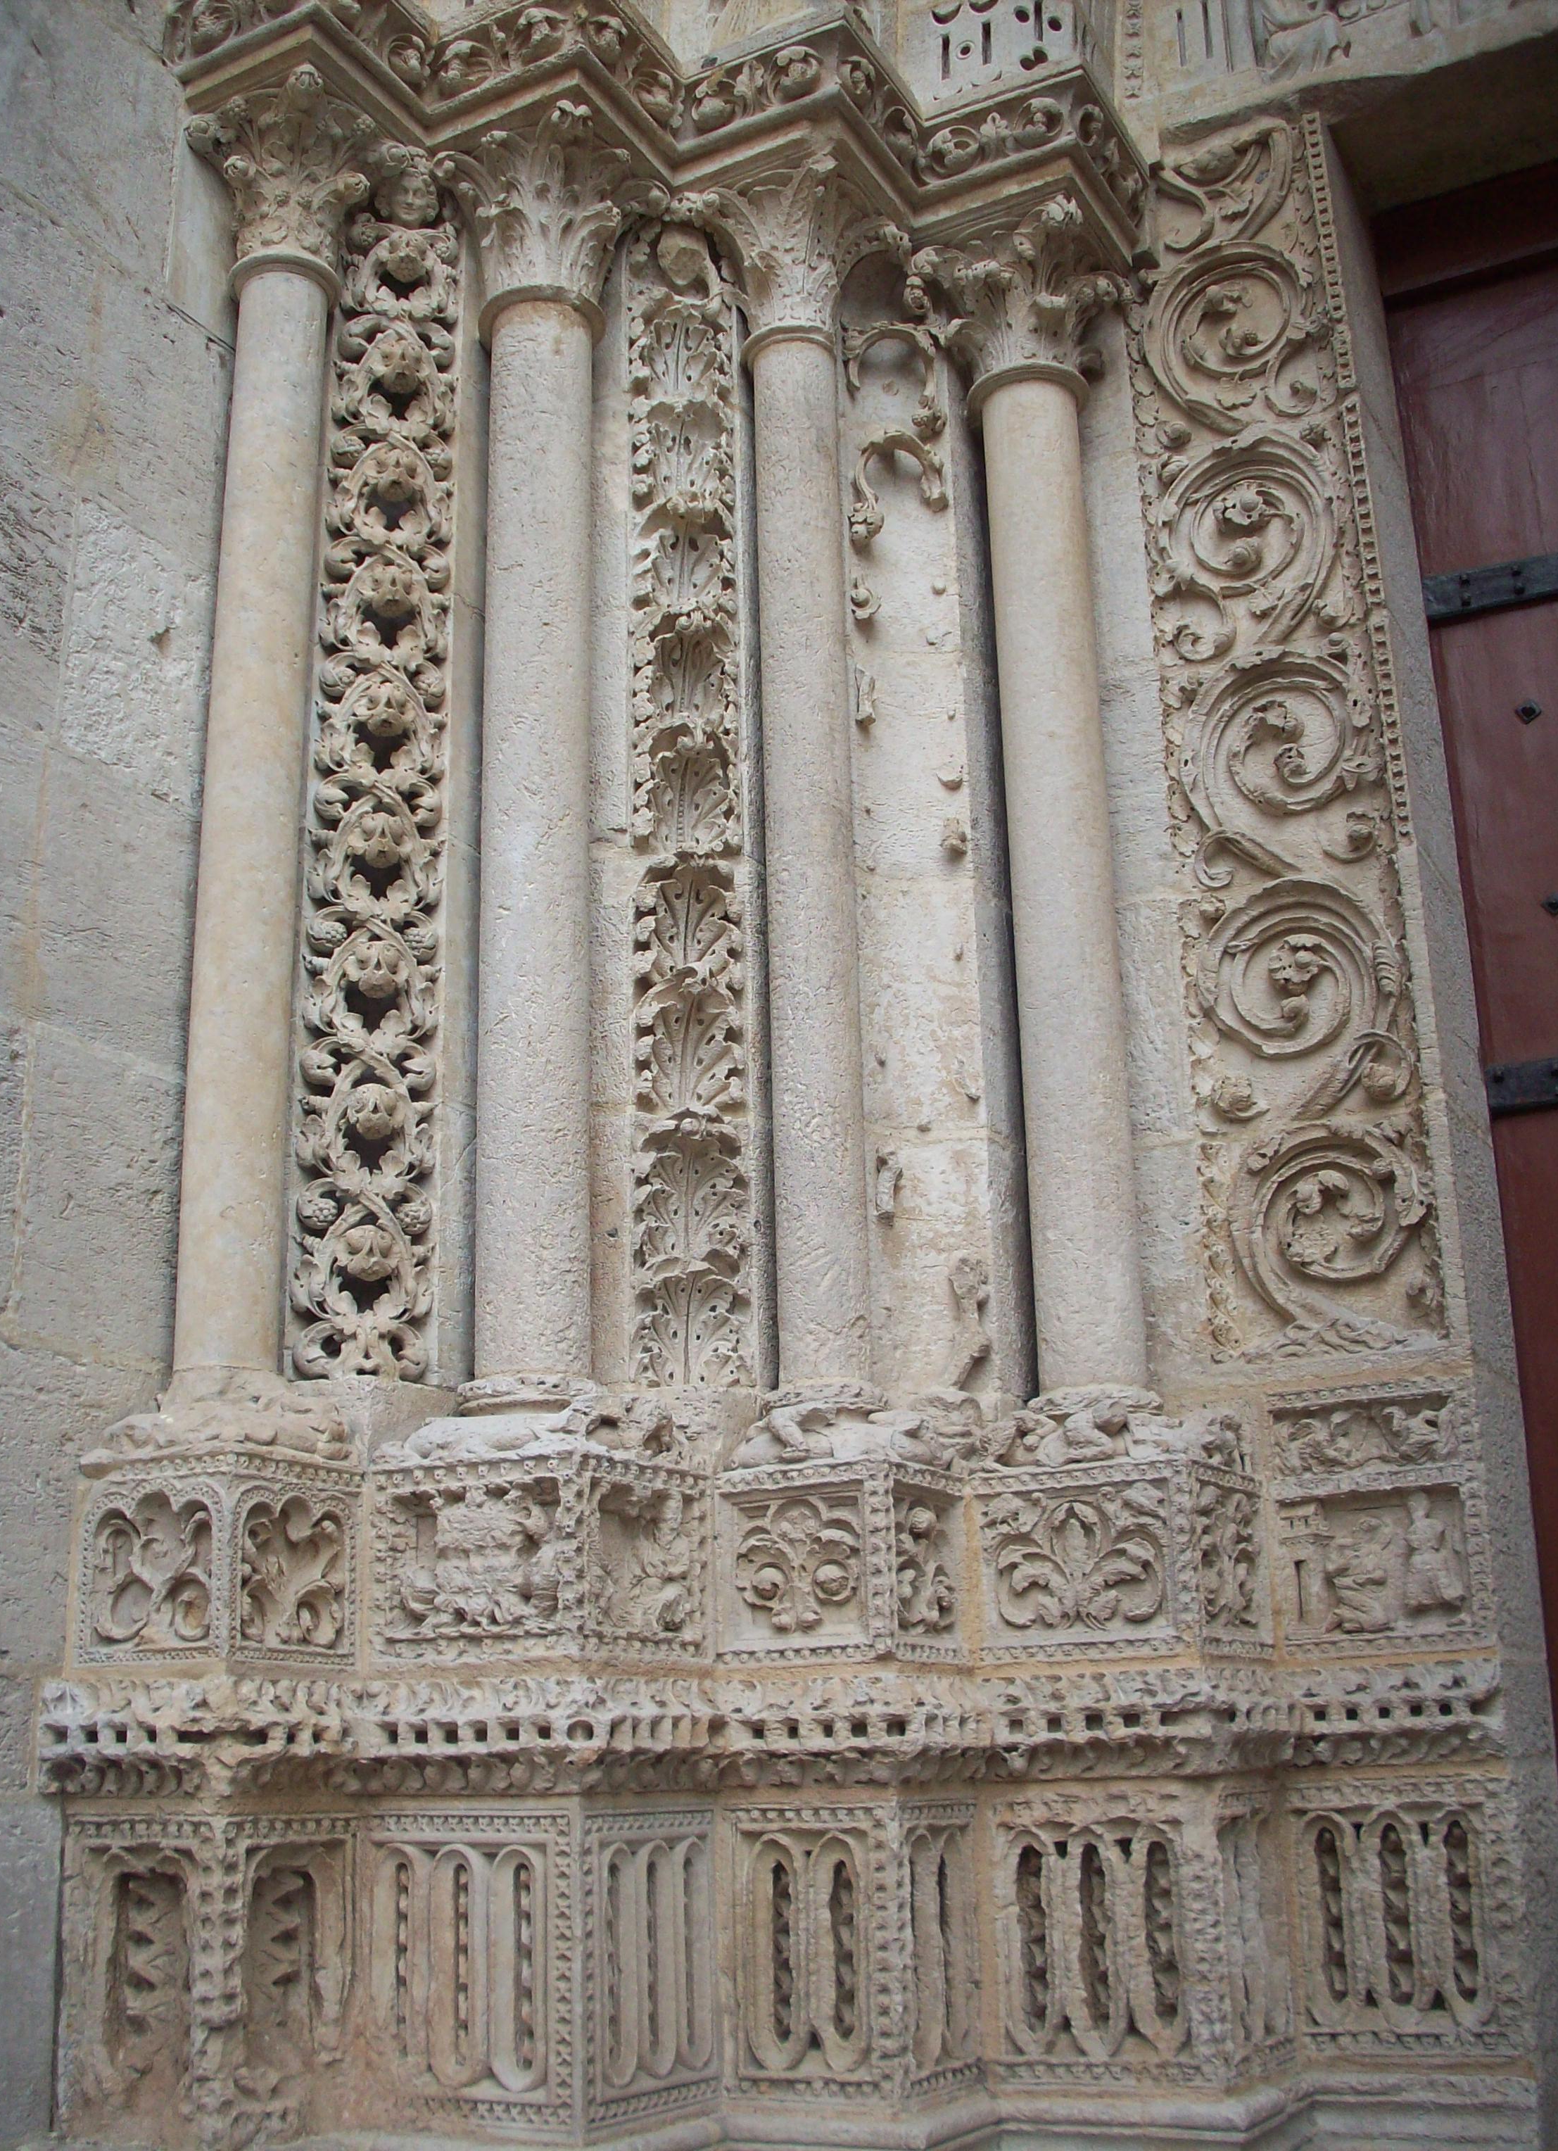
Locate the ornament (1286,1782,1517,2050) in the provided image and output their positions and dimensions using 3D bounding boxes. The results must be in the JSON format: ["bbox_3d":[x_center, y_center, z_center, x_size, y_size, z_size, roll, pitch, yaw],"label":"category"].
[{"bbox_3d":[0.914,1.221,3.359,0.320,0.371,0.082,-11,-20,27],"label":"ornament"}]

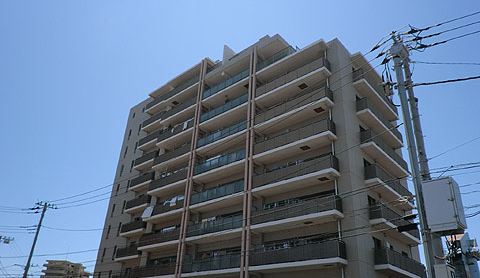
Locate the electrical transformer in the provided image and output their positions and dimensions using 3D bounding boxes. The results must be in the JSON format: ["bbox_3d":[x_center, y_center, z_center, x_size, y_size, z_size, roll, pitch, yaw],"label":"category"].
[{"bbox_3d":[6.280,2.110,11.100,0.790,1.550,0.680,-21,-37,37],"label":"electrical transformer"}]

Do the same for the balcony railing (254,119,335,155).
[{"bbox_3d":[4.088,0.193,28.323,6.990,1.090,1.040,-21,-37,37],"label":"balcony railing"}]

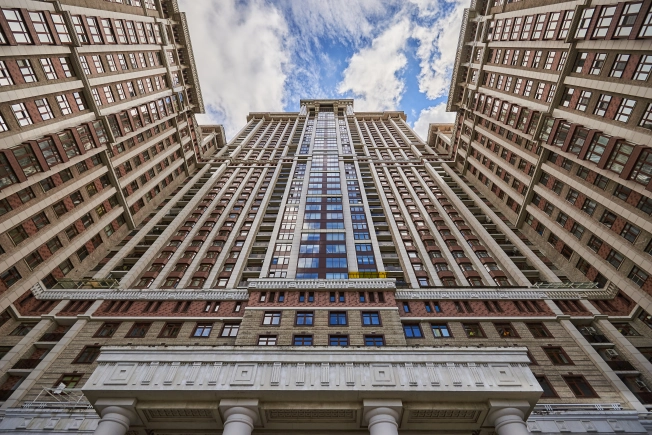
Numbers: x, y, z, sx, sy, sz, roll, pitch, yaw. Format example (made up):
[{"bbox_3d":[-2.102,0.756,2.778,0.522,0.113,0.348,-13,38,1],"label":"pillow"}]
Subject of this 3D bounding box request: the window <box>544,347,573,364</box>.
[{"bbox_3d":[25.932,15.522,32.374,2.150,2.120,0.220,0,-59,0],"label":"window"}]

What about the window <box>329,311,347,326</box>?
[{"bbox_3d":[1.511,12.075,34.447,2.150,2.120,0.220,0,-59,0],"label":"window"}]

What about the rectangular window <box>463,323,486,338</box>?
[{"bbox_3d":[16.828,12.865,32.920,1.966,1.977,0.200,0,-59,1],"label":"rectangular window"}]

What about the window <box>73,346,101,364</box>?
[{"bbox_3d":[-26.695,15.509,32.660,2.150,2.120,0.220,0,-59,0],"label":"window"}]

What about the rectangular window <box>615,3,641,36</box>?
[{"bbox_3d":[34.996,-22.826,33.604,0.250,2.250,3.300,-2,-59,1],"label":"rectangular window"}]

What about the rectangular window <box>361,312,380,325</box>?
[{"bbox_3d":[5.071,11.247,32.035,1.882,2.059,0.200,0,-59,1],"label":"rectangular window"}]

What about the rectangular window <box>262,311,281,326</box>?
[{"bbox_3d":[-5.997,11.285,32.137,1.877,2.067,0.200,0,-59,1],"label":"rectangular window"}]

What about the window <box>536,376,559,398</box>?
[{"bbox_3d":[20.434,16.072,27.495,1.904,2.072,0.200,0,-59,1],"label":"window"}]

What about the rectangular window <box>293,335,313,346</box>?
[{"bbox_3d":[-2.339,12.852,29.459,1.955,2.047,0.200,0,-59,1],"label":"rectangular window"}]

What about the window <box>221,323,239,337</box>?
[{"bbox_3d":[-11.661,13.821,35.393,2.150,2.120,0.220,0,-59,0],"label":"window"}]

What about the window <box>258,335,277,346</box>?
[{"bbox_3d":[-6.462,13.823,31.578,2.150,2.120,0.220,0,-59,0],"label":"window"}]

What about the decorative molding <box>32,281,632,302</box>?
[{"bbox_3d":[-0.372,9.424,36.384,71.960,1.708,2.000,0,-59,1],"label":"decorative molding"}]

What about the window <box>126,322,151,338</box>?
[{"bbox_3d":[-21.381,12.985,33.287,2.002,1.988,0.200,0,-59,1],"label":"window"}]

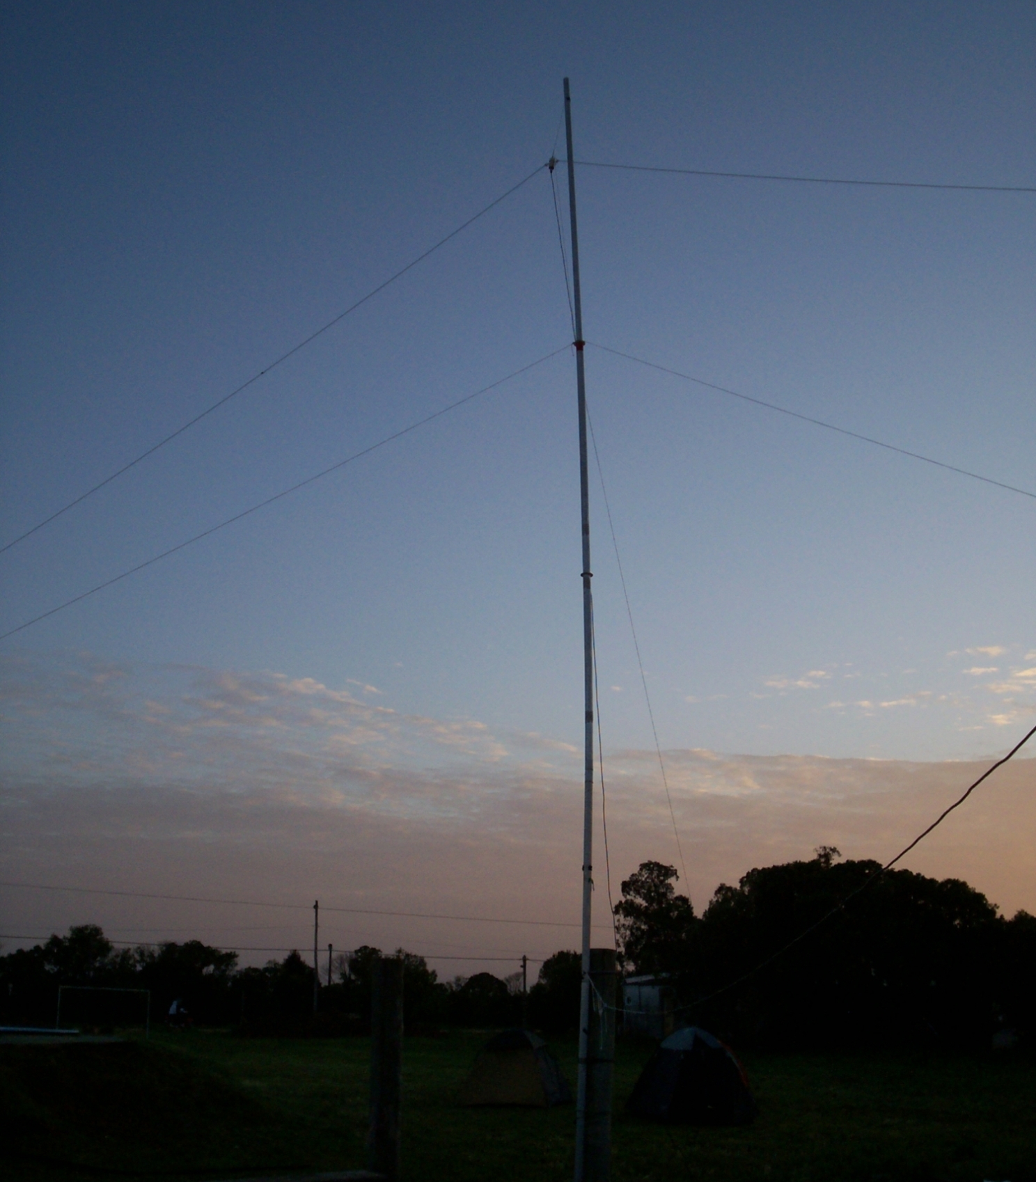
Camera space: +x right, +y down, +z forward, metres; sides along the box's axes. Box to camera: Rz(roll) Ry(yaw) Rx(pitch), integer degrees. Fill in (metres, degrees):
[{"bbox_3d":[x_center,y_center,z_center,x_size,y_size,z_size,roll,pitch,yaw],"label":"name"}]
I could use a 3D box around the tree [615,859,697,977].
[{"bbox_3d":[6.380,16.096,65.094,4.300,7.694,4.300,0,-16,0],"label":"tree"}]

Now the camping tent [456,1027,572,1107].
[{"bbox_3d":[-0.025,8.087,24.516,1.500,1.240,1.750,-4,-17,13],"label":"camping tent"}]

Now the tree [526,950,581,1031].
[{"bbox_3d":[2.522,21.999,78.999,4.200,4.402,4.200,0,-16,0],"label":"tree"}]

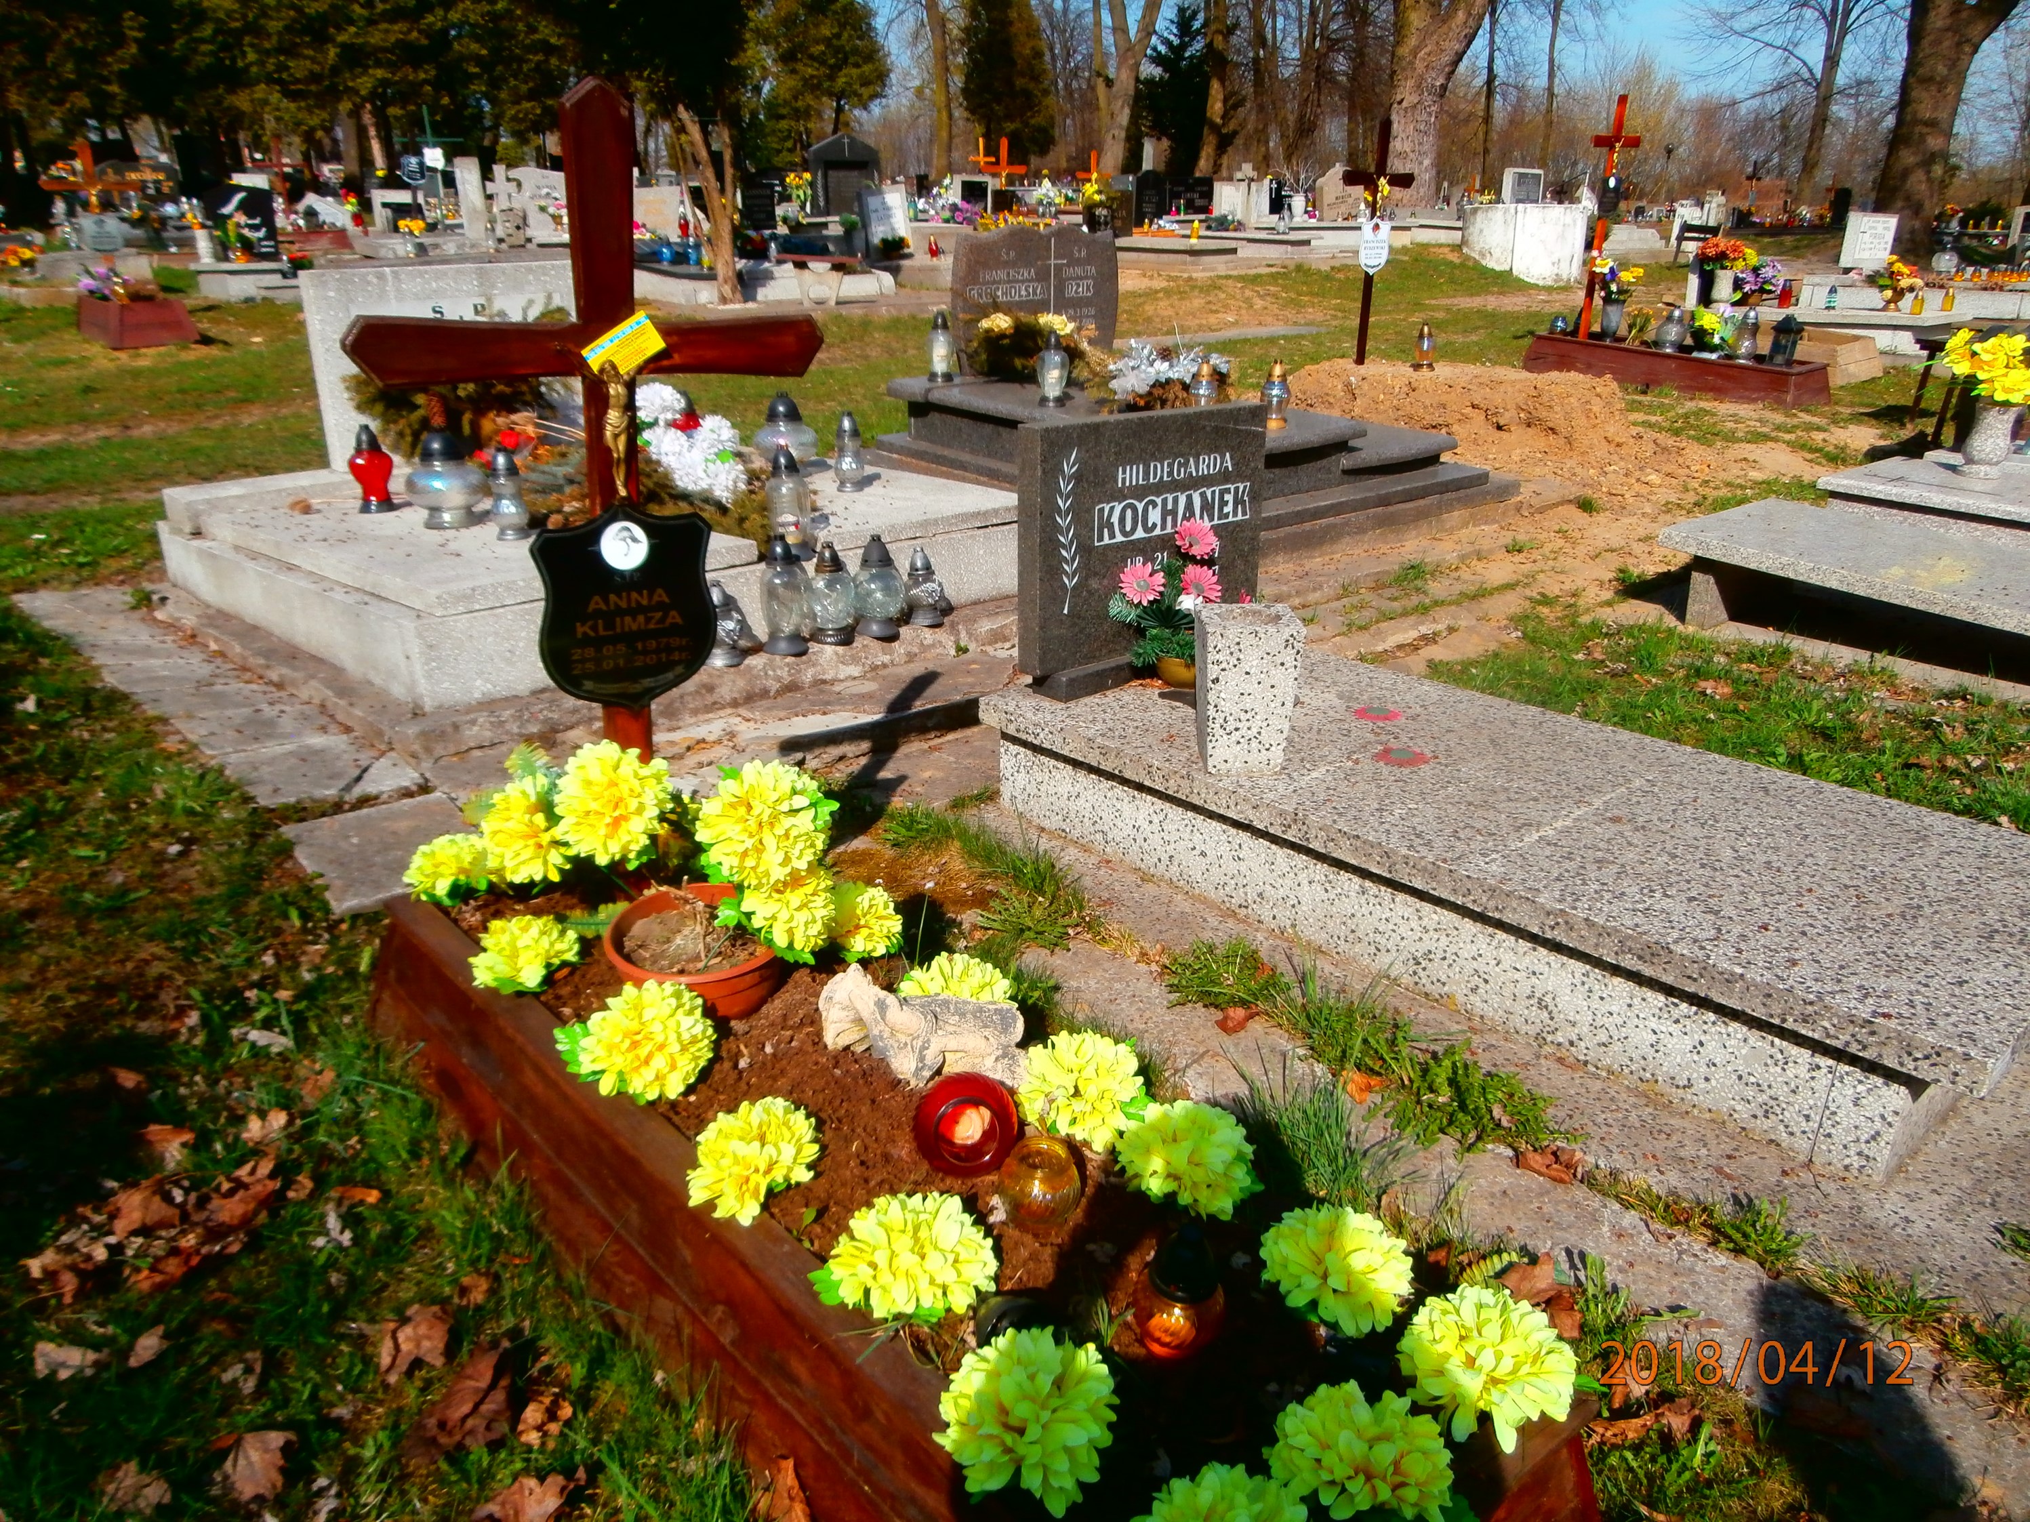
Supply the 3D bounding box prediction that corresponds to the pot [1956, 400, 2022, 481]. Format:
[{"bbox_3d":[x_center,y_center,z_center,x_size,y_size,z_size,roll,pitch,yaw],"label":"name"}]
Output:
[{"bbox_3d":[3.370,-1.109,4.838,0.180,0.270,0.180,0,20,0],"label":"pot"}]

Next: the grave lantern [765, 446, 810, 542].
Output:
[{"bbox_3d":[-0.659,-0.765,4.143,0.135,0.330,0.135,0,21,0],"label":"grave lantern"}]

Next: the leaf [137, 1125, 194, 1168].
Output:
[{"bbox_3d":[-1.102,0.502,1.830,0.078,0.035,0.075,0,21,0],"label":"leaf"}]

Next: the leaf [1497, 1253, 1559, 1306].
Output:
[{"bbox_3d":[0.617,0.621,1.687,0.085,0.030,0.085,0,21,0],"label":"leaf"}]

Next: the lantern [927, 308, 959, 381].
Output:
[{"bbox_3d":[-0.336,-1.875,6.350,0.122,0.305,0.122,-1,21,-3],"label":"lantern"}]

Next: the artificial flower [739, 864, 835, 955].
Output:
[{"bbox_3d":[-0.301,0.194,1.860,0.135,0.130,0.125,-4,21,-10],"label":"artificial flower"}]

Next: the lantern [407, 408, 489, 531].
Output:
[{"bbox_3d":[-1.551,-0.800,3.850,0.215,0.315,0.215,0,21,0],"label":"lantern"}]

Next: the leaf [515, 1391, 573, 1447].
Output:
[{"bbox_3d":[-0.499,0.696,1.490,0.058,0.030,0.060,-8,23,-22],"label":"leaf"}]

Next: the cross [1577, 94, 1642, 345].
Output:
[{"bbox_3d":[3.681,-3.367,8.700,0.500,1.420,0.070,-13,25,-31],"label":"cross"}]

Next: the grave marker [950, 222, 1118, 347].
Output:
[{"bbox_3d":[0.091,-2.138,6.358,0.934,0.502,0.075,-16,26,-36],"label":"grave marker"}]

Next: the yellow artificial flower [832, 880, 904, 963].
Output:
[{"bbox_3d":[-0.230,0.228,2.011,0.130,0.110,0.130,0,21,0],"label":"yellow artificial flower"}]

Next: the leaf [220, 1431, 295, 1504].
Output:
[{"bbox_3d":[-0.771,0.718,1.430,0.072,0.027,0.076,-14,25,-33],"label":"leaf"}]

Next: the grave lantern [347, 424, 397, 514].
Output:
[{"bbox_3d":[-2.174,-0.975,4.737,0.155,0.280,0.155,0,20,0],"label":"grave lantern"}]

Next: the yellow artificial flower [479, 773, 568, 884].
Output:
[{"bbox_3d":[-0.705,0.100,2.040,0.140,0.150,0.125,-8,22,-19],"label":"yellow artificial flower"}]

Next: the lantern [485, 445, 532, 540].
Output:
[{"bbox_3d":[-1.399,-0.741,3.880,0.112,0.250,0.112,-7,22,-19],"label":"lantern"}]

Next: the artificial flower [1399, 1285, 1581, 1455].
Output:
[{"bbox_3d":[0.402,0.516,1.200,0.140,0.095,0.140,0,21,0],"label":"artificial flower"}]

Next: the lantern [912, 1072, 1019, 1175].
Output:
[{"bbox_3d":[-0.058,0.421,1.630,0.118,0.118,0.110,0,-8,-2],"label":"lantern"}]

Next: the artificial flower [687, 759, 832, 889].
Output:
[{"bbox_3d":[-0.353,0.086,1.940,0.168,0.155,0.130,-4,21,-10],"label":"artificial flower"}]

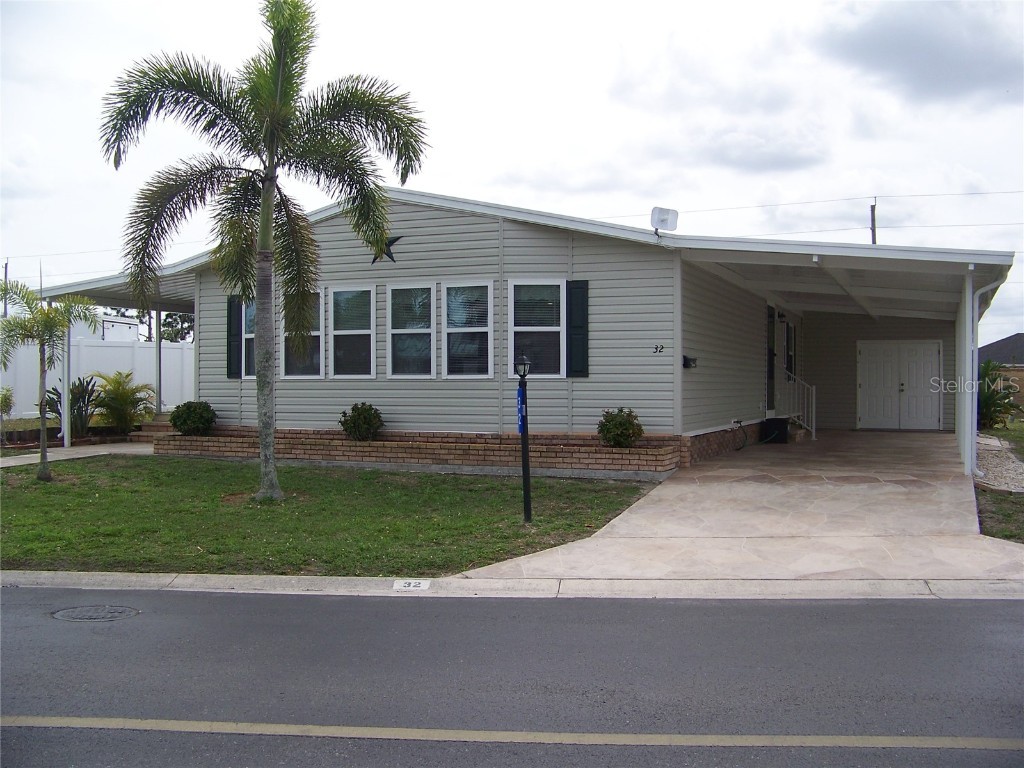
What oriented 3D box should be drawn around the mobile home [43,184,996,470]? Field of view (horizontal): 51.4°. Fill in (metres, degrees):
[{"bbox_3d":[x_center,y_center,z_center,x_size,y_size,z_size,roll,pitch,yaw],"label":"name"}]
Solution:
[{"bbox_3d":[1.633,-0.944,22.541,15.650,4.130,15.050,0,0,22],"label":"mobile home"}]

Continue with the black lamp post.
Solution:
[{"bbox_3d":[0.131,0.540,10.750,0.180,1.730,0.180,-2,0,0],"label":"black lamp post"}]

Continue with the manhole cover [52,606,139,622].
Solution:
[{"bbox_3d":[-2.855,1.594,7.300,0.600,0.030,0.600,0,0,4],"label":"manhole cover"}]

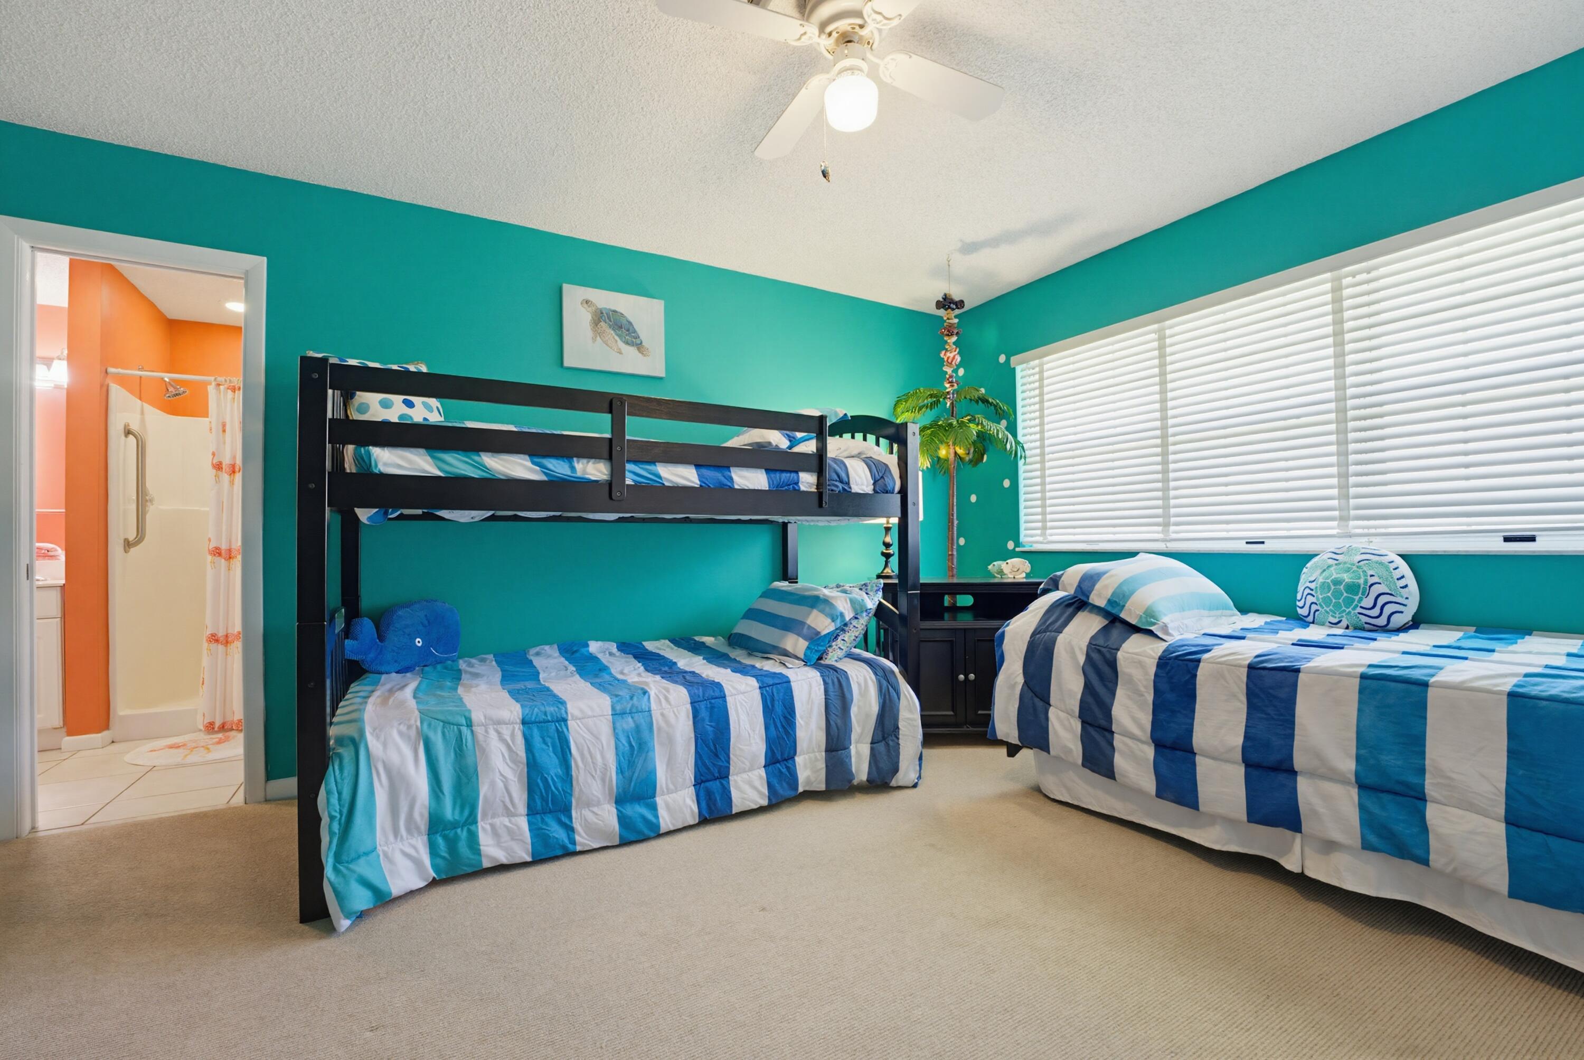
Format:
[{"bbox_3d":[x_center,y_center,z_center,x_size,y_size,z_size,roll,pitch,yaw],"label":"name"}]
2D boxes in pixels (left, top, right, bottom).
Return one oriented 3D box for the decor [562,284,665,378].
[{"bbox_3d":[-0.883,-0.989,3.080,0.500,0.397,0.030,0,-1,-30],"label":"decor"}]

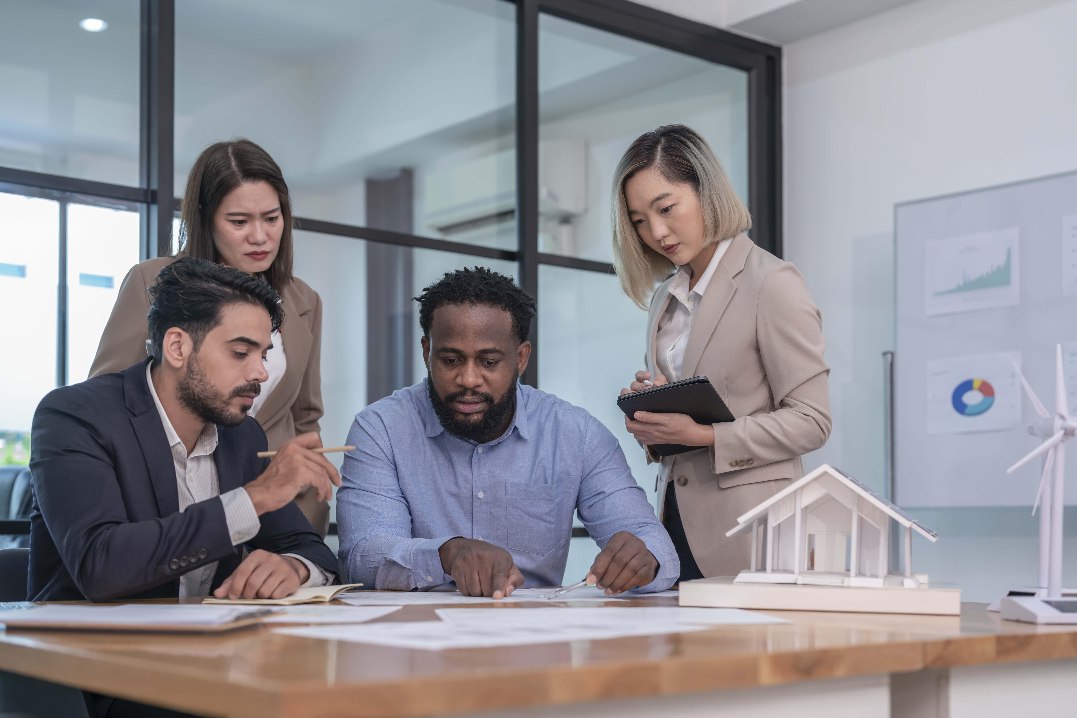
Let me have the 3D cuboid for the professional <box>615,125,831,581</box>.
[{"bbox_3d":[0.325,0.380,2.660,0.390,1.590,0.420,4,-6,-45],"label":"professional"}]

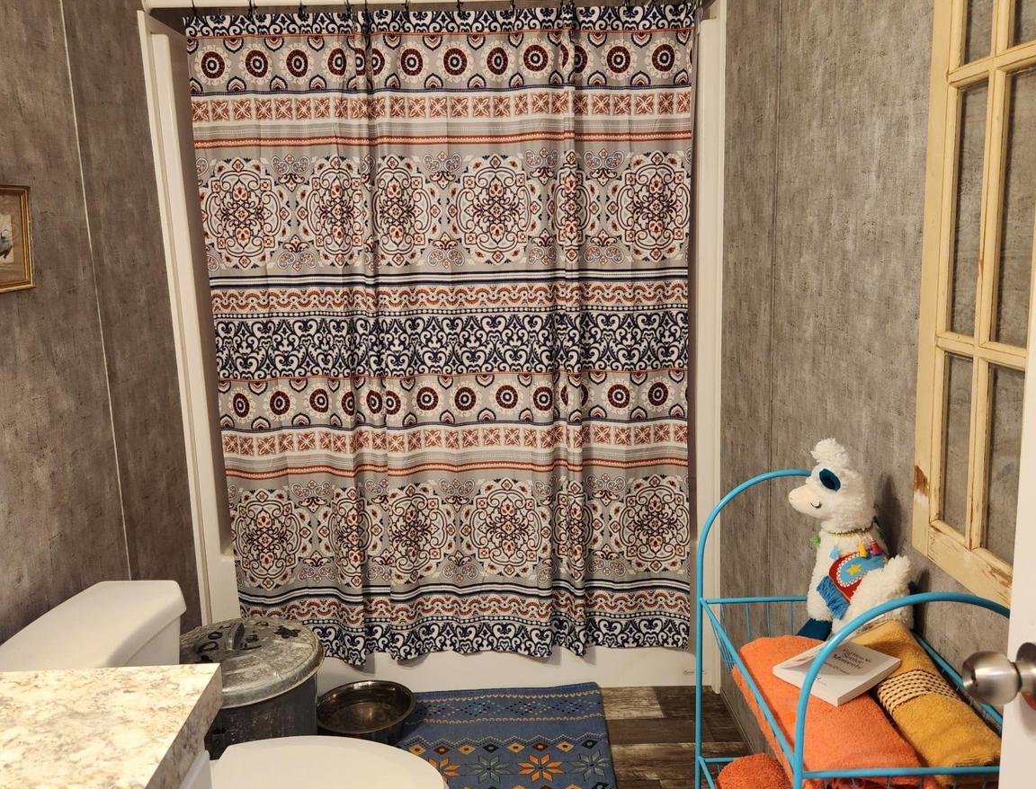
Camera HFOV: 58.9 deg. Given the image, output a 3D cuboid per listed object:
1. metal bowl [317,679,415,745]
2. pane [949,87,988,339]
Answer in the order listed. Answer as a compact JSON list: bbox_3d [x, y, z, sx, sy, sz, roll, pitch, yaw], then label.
[{"bbox_3d":[-0.422,0.907,2.538,0.285,0.095,0.285,-2,10,-1],"label":"metal bowl"},{"bbox_3d":[0.580,-0.233,1.168,0.012,0.325,0.092,-2,10,-1],"label":"pane"}]

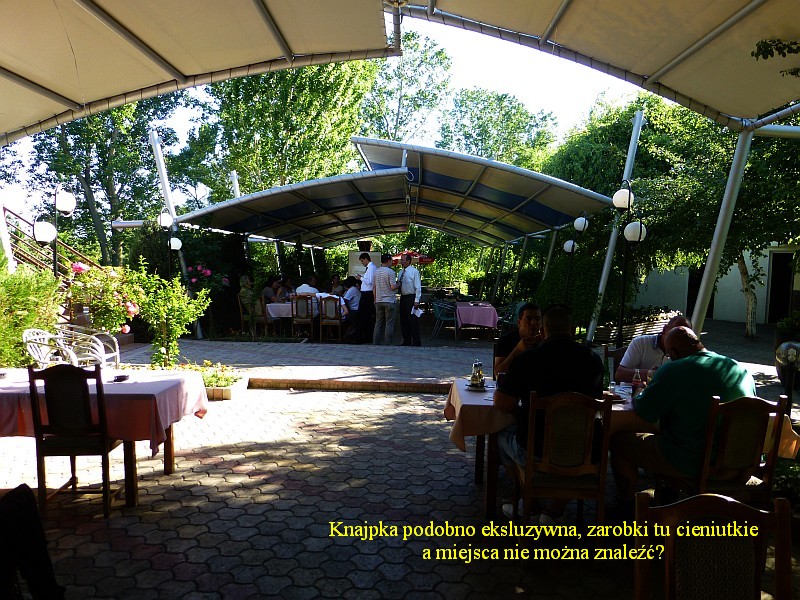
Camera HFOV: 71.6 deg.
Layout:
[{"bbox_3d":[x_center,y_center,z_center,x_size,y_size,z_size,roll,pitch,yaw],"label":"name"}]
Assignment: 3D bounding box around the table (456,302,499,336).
[{"bbox_3d":[1.570,0.456,11.446,0.870,0.750,0.870,0,3,0],"label":"table"}]

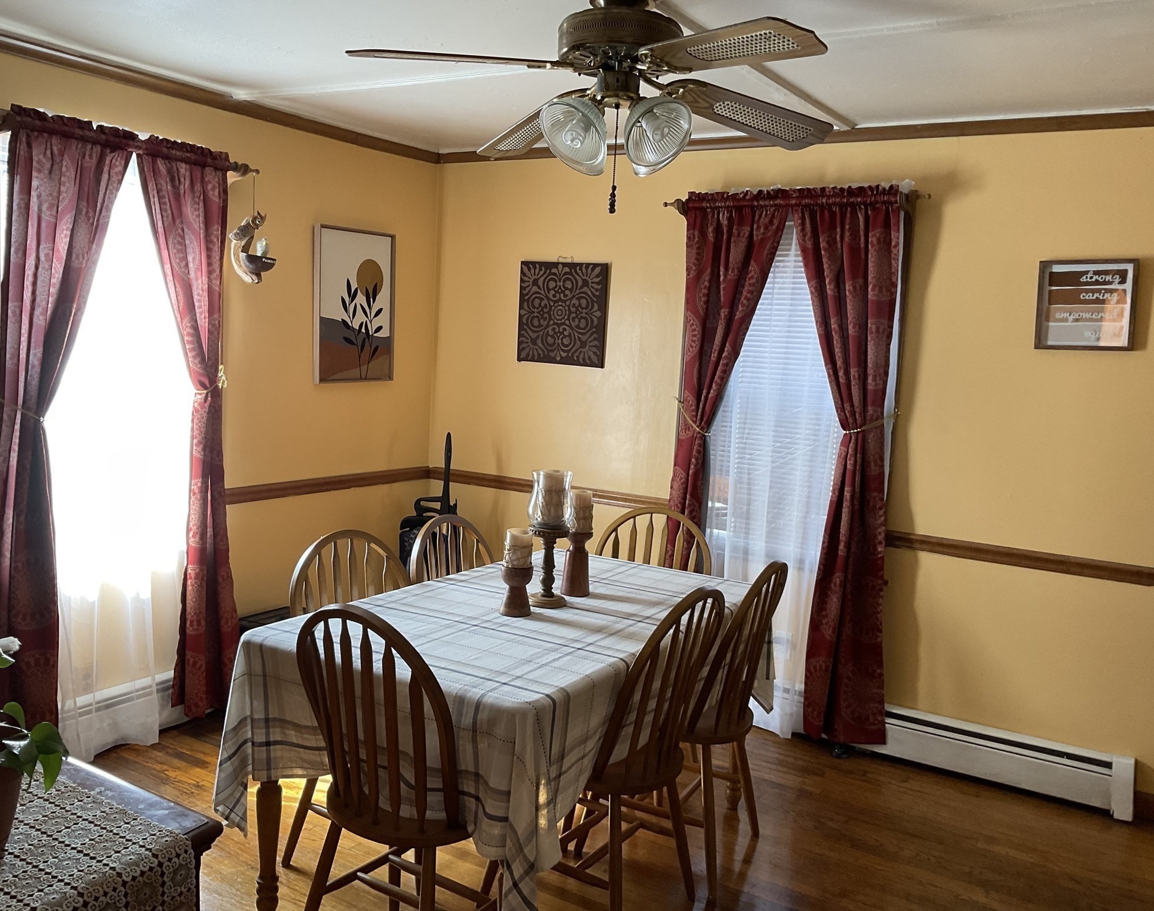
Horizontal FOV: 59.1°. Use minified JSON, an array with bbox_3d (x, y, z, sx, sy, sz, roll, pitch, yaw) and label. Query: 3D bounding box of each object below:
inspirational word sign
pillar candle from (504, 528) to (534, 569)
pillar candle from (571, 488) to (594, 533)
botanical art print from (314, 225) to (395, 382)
[{"bbox_3d":[1.761,-0.518,3.520,0.302,0.302,0.030,7,8,30],"label":"inspirational word sign"},{"bbox_3d":[-0.166,0.267,2.970,0.080,0.105,0.080,3,7,0],"label":"pillar candle"},{"bbox_3d":[0.018,0.180,3.266,0.072,0.133,0.072,3,7,0],"label":"pillar candle"},{"bbox_3d":[-0.980,-0.659,4.518,0.035,0.668,0.452,7,8,33],"label":"botanical art print"}]

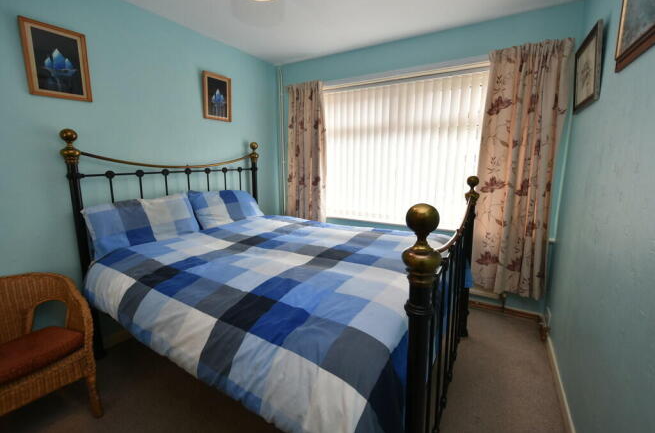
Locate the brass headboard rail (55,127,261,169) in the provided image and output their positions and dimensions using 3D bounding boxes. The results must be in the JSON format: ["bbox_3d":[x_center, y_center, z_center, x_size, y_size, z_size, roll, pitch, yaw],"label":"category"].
[{"bbox_3d":[-1.121,-0.510,2.197,0.085,0.250,1.530,5,12,31],"label":"brass headboard rail"}]

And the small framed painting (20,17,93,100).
[{"bbox_3d":[-1.558,-0.890,1.585,0.025,0.390,0.285,5,12,31],"label":"small framed painting"}]

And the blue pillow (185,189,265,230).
[{"bbox_3d":[-0.871,-0.061,2.485,0.150,0.420,0.670,-32,-8,32],"label":"blue pillow"}]

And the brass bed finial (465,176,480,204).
[{"bbox_3d":[0.963,-0.182,1.807,0.085,0.182,0.085,5,12,31],"label":"brass bed finial"}]

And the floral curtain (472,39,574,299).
[{"bbox_3d":[1.444,-0.286,2.077,0.480,1.790,0.130,5,12,31],"label":"floral curtain"}]

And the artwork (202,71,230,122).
[{"bbox_3d":[-0.993,-1.077,2.484,0.025,0.390,0.285,5,12,31],"label":"artwork"}]

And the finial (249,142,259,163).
[{"bbox_3d":[-0.750,-0.651,2.785,0.085,0.187,0.085,5,12,31],"label":"finial"}]

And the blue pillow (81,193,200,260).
[{"bbox_3d":[-1.227,0.055,1.881,0.150,0.420,0.680,-32,-8,32],"label":"blue pillow"}]

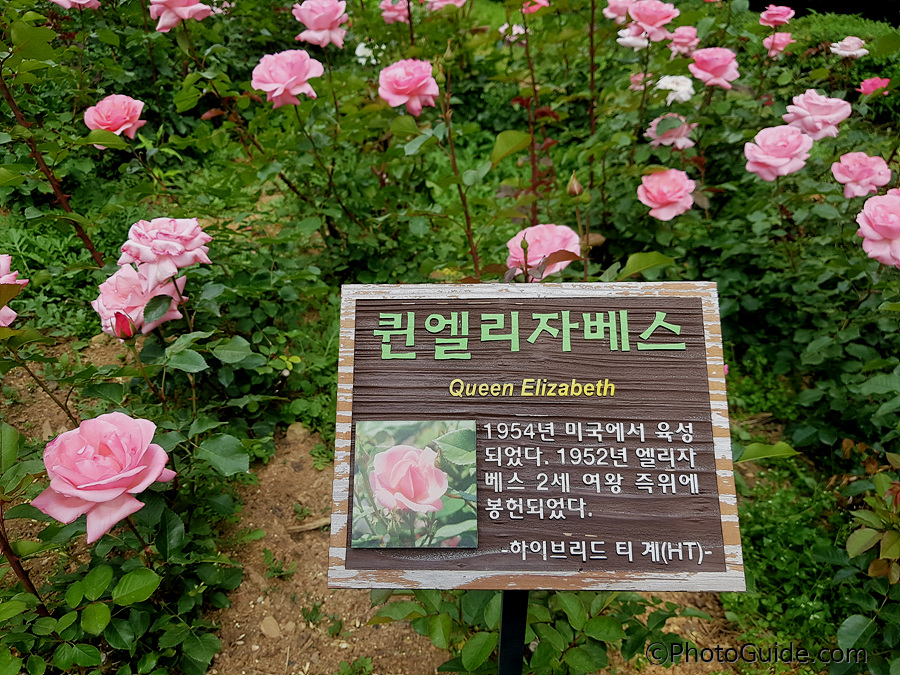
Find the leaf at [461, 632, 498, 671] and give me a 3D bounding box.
[{"bbox_3d":[0.037,0.390,0.840,0.033,0.010,0.055,34,63,23],"label":"leaf"}]

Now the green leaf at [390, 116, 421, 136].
[{"bbox_3d":[-0.067,-0.318,1.020,0.049,0.010,0.031,23,75,3],"label":"green leaf"}]

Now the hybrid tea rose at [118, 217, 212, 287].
[{"bbox_3d":[-0.328,-0.099,0.780,0.104,0.060,0.104,-13,42,-21],"label":"hybrid tea rose"}]

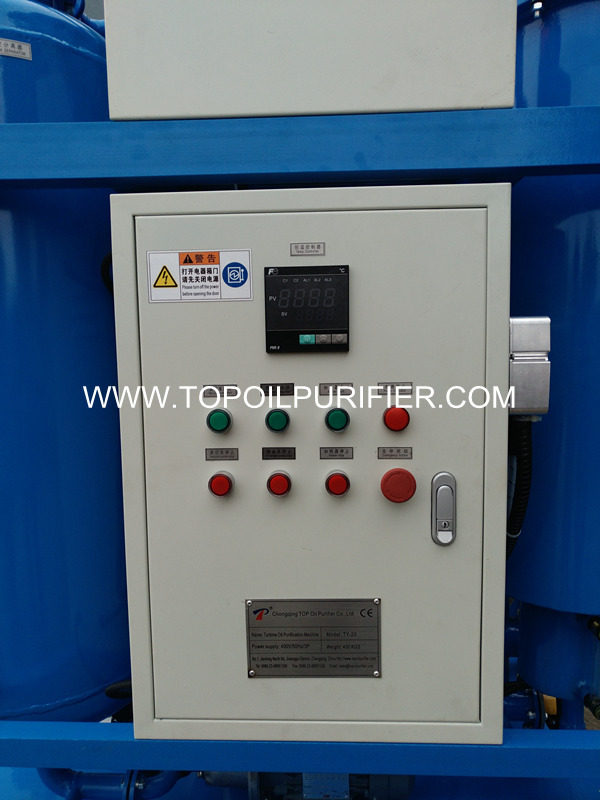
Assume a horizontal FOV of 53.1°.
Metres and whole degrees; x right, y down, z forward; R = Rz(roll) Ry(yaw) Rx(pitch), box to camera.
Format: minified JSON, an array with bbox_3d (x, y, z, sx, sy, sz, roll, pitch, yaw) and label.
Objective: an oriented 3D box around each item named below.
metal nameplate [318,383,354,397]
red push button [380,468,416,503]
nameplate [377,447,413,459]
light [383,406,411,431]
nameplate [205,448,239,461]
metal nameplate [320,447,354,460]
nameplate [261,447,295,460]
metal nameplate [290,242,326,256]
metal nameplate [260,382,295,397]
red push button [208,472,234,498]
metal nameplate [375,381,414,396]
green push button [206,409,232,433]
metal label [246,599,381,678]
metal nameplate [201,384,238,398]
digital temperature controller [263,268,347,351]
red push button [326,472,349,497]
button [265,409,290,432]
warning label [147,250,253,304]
[{"bbox_3d":[0.042,-0.012,0.698,0.040,0.015,0.002,-1,5,3],"label":"metal nameplate"},{"bbox_3d":[0.113,0.097,0.692,0.040,0.040,0.030,-1,5,3],"label":"red push button"},{"bbox_3d":[0.112,0.062,0.705,0.040,0.014,0.002,-1,5,3],"label":"nameplate"},{"bbox_3d":[0.111,0.021,0.692,0.029,0.029,0.015,-1,5,3],"label":"light"},{"bbox_3d":[-0.093,0.065,0.714,0.040,0.015,0.002,-1,5,3],"label":"nameplate"},{"bbox_3d":[0.043,0.063,0.708,0.040,0.015,0.002,-1,5,3],"label":"metal nameplate"},{"bbox_3d":[-0.024,0.064,0.710,0.040,0.015,0.002,-1,5,3],"label":"nameplate"},{"bbox_3d":[0.009,-0.173,0.687,0.040,0.015,0.002,-1,5,3],"label":"metal nameplate"},{"bbox_3d":[-0.026,-0.012,0.701,0.040,0.015,0.002,-1,5,3],"label":"metal nameplate"},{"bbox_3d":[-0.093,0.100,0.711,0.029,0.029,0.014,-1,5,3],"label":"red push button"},{"bbox_3d":[0.110,-0.013,0.695,0.040,0.015,0.002,-1,5,3],"label":"metal nameplate"},{"bbox_3d":[-0.094,0.024,0.702,0.029,0.029,0.015,-1,5,3],"label":"green push button"},{"bbox_3d":[0.017,0.290,0.730,0.162,0.100,0.002,-1,5,3],"label":"metal label"},{"bbox_3d":[-0.093,-0.011,0.704,0.040,0.015,0.002,-1,5,3],"label":"metal nameplate"},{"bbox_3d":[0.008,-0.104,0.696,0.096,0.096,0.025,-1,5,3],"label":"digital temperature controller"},{"bbox_3d":[0.045,0.098,0.703,0.029,0.029,0.015,-1,5,3],"label":"red push button"},{"bbox_3d":[-0.026,0.024,0.701,0.029,0.029,0.014,-1,5,3],"label":"button"},{"bbox_3d":[-0.116,-0.143,0.695,0.121,0.058,0.002,-1,5,3],"label":"warning label"}]

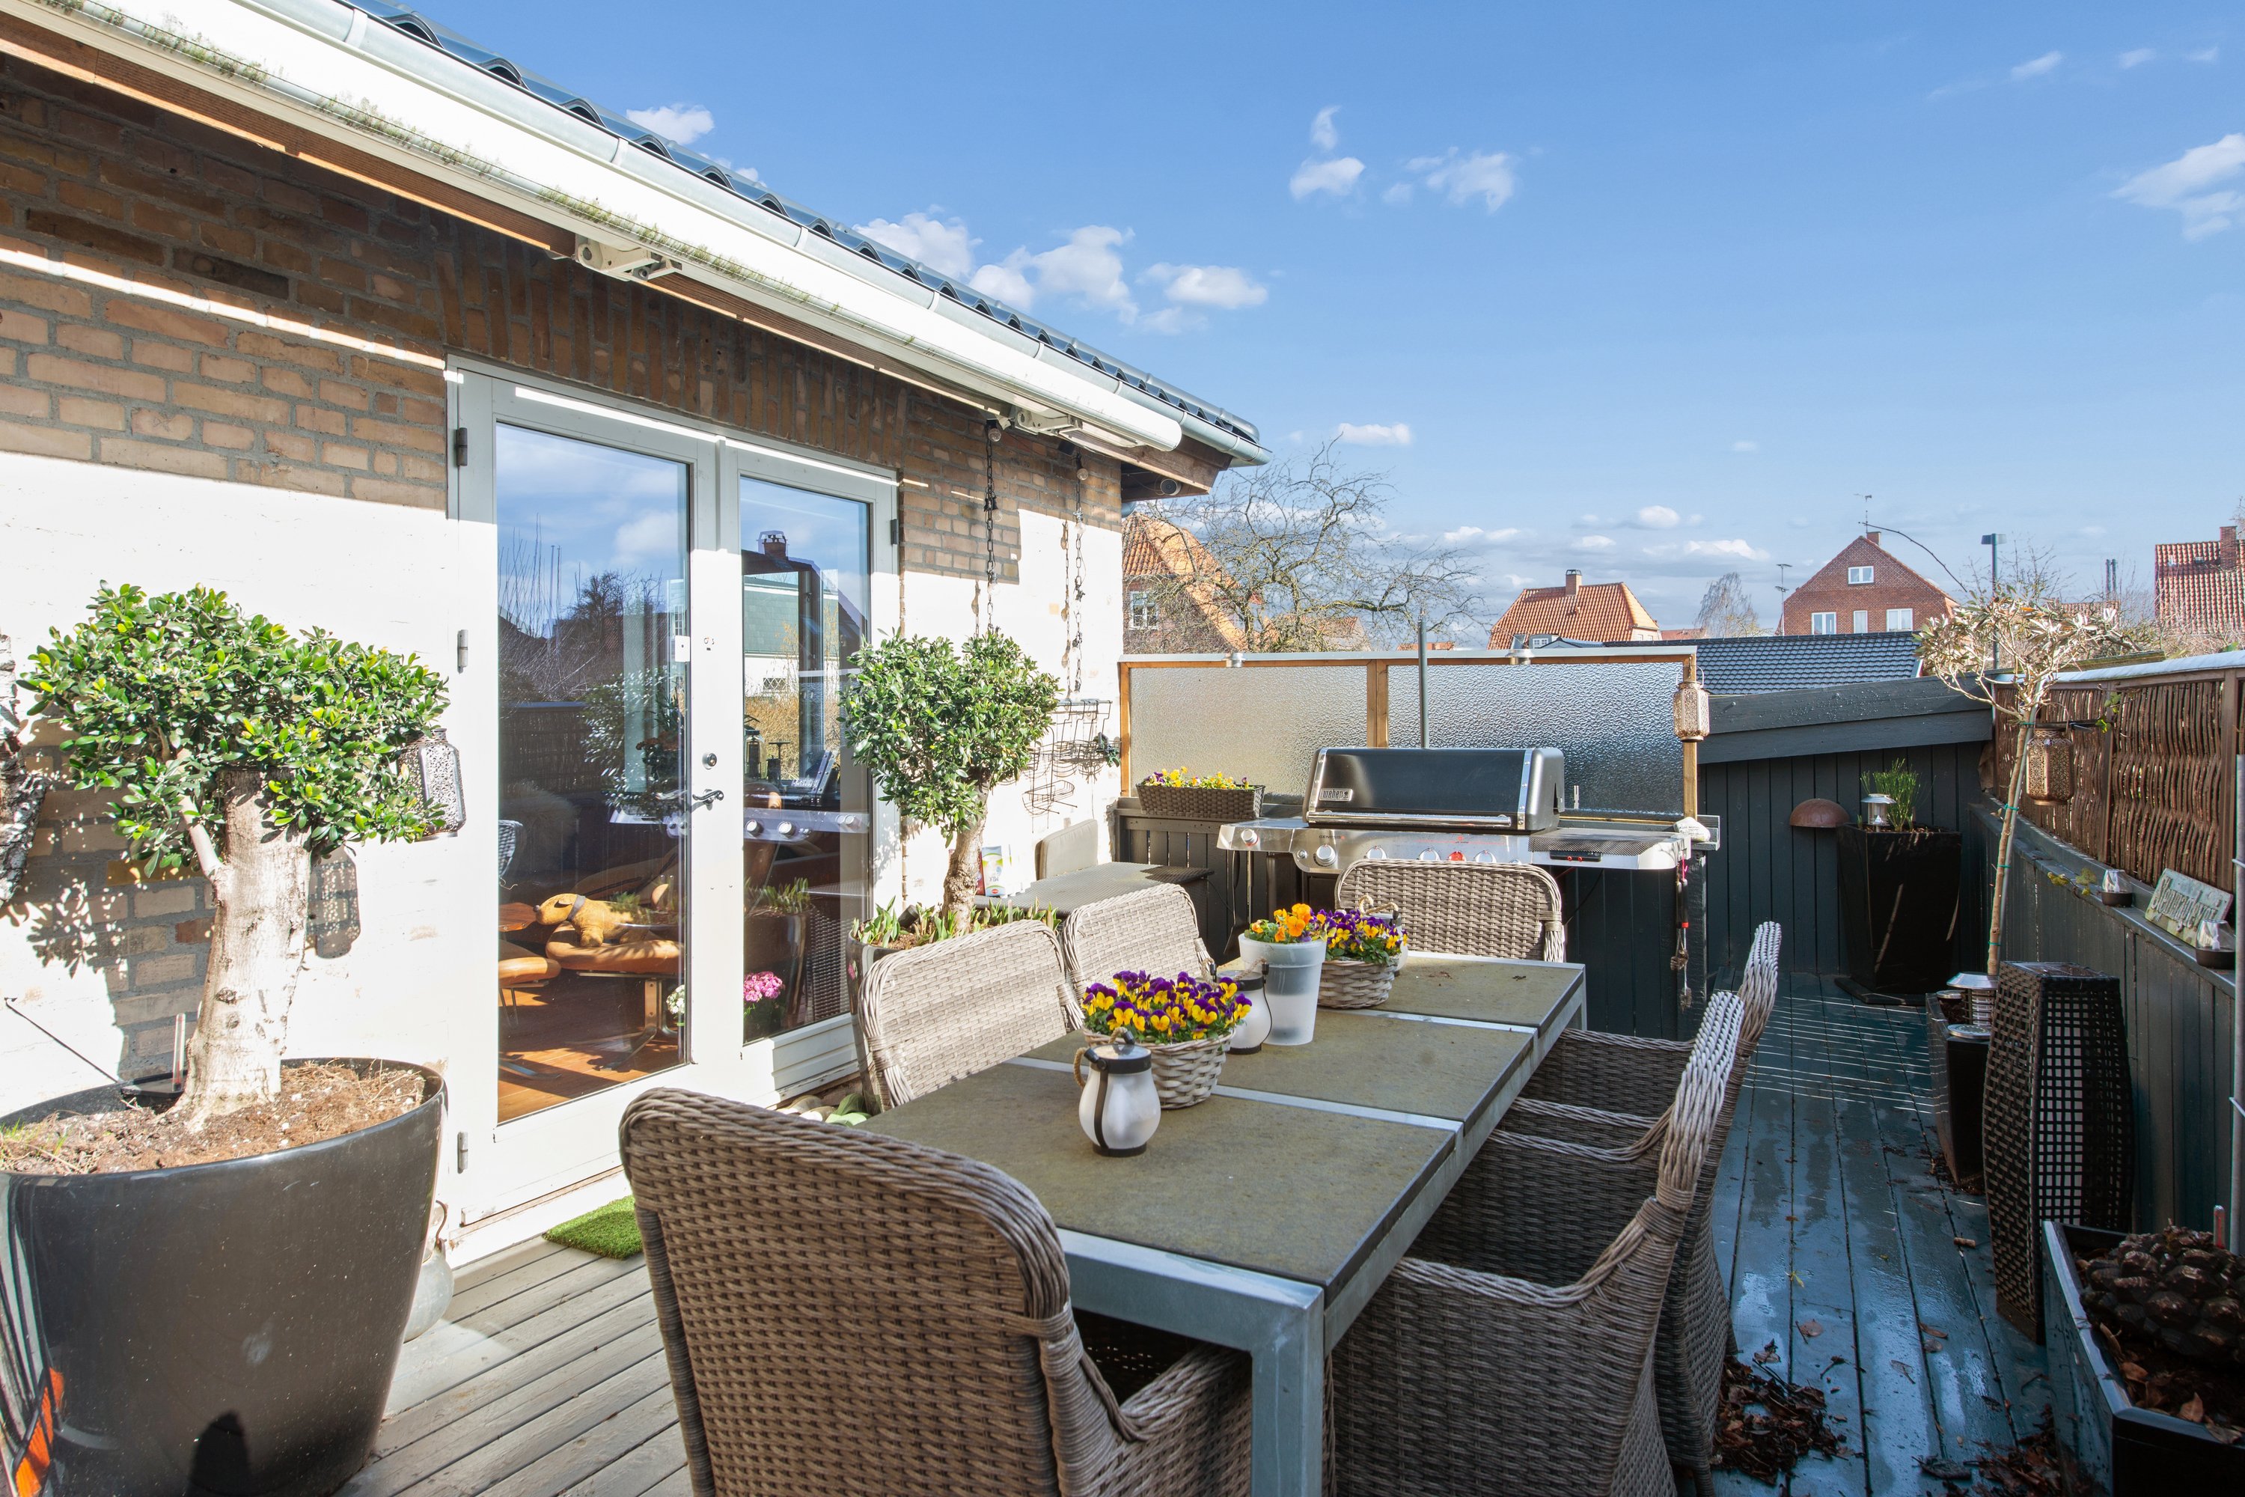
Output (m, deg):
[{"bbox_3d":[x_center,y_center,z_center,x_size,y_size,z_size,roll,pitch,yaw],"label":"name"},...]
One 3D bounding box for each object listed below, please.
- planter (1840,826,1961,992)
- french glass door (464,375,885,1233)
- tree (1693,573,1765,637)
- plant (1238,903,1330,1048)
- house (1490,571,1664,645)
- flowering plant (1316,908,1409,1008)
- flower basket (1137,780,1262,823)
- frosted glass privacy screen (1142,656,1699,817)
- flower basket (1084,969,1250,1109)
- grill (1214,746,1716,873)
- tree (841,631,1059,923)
[{"bbox_3d":[3.821,0.791,6.138,0.410,0.770,0.410,1,1,11],"label":"planter"},{"bbox_3d":[-1.245,0.100,3.835,0.100,2.130,1.680,0,1,29],"label":"french glass door"},{"bbox_3d":[41.400,-6.100,85.000,5.000,11.700,5.000,0,1,26],"label":"tree"},{"bbox_3d":[0.297,0.411,2.310,0.165,0.250,0.160,0,1,0],"label":"plant"},{"bbox_3d":[23.600,-4.500,65.000,9.000,9.500,8.000,1,2,41],"label":"house"},{"bbox_3d":[0.492,0.447,2.700,0.230,0.195,0.220,0,1,29],"label":"flowering plant"},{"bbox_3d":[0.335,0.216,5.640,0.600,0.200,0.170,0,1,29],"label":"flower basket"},{"bbox_3d":[1.080,-0.064,5.360,2.460,0.670,0.070,0,1,29],"label":"frosted glass privacy screen"},{"bbox_3d":[0.068,0.449,1.980,0.260,0.190,0.250,0,1,0],"label":"flower basket"},{"bbox_3d":[1.206,0.613,4.620,1.570,1.220,0.690,1,2,26],"label":"grill"},{"bbox_3d":[-0.554,0.096,4.000,0.700,0.950,0.640,0,1,0],"label":"tree"}]

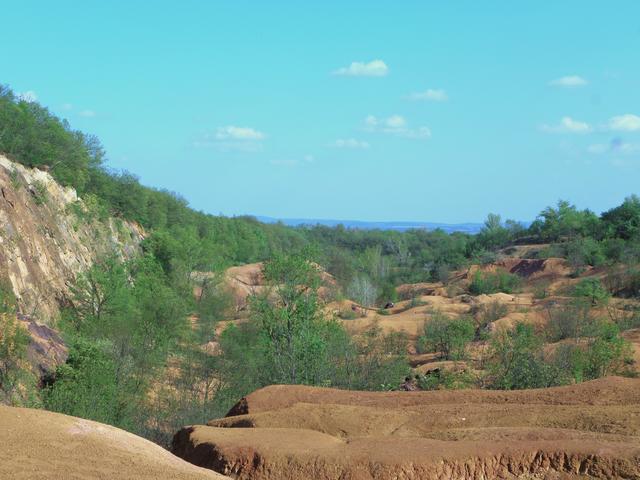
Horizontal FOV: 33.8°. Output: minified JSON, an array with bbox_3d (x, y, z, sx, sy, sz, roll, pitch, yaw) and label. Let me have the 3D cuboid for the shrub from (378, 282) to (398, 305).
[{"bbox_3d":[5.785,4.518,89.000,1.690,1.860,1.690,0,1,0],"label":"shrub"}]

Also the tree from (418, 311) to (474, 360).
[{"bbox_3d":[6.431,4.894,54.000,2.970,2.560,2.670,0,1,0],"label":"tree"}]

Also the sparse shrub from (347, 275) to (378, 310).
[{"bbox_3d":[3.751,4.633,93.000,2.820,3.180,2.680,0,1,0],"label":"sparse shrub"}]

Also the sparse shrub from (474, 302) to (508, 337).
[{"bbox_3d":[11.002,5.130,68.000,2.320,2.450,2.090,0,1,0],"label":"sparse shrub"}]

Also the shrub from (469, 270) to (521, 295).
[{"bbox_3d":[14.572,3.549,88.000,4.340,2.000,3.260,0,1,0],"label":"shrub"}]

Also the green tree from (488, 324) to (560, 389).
[{"bbox_3d":[8.927,5.085,46.000,3.140,2.970,2.830,0,1,0],"label":"green tree"}]

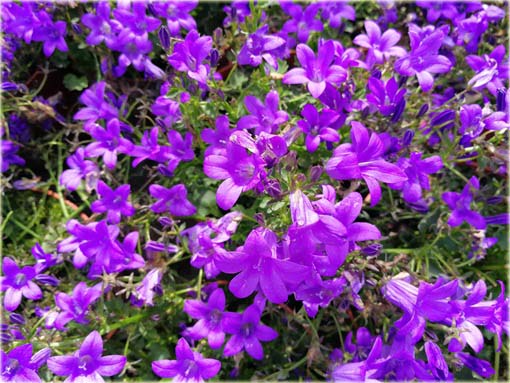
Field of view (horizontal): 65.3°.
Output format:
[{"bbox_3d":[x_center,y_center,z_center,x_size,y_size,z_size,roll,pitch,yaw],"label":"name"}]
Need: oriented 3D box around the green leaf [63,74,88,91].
[{"bbox_3d":[-0.151,-0.092,0.335,0.022,0.007,0.020,0,50,0],"label":"green leaf"}]

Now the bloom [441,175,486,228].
[{"bbox_3d":[0.150,0.008,0.285,0.033,0.020,0.036,0,84,6],"label":"bloom"}]

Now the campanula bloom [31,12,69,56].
[{"bbox_3d":[-0.168,-0.128,0.325,0.030,0.019,0.034,0,87,-16],"label":"campanula bloom"}]

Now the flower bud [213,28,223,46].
[{"bbox_3d":[-0.026,-0.106,0.275,0.007,0.013,0.007,3,30,0],"label":"flower bud"}]

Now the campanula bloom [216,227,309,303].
[{"bbox_3d":[0.003,0.032,0.175,0.039,0.035,0.024,0,18,3],"label":"campanula bloom"}]

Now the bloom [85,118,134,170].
[{"bbox_3d":[-0.102,-0.033,0.280,0.034,0.021,0.035,0,71,-9],"label":"bloom"}]

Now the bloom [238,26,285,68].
[{"bbox_3d":[0.005,-0.108,0.297,0.033,0.023,0.031,0,81,12],"label":"bloom"}]

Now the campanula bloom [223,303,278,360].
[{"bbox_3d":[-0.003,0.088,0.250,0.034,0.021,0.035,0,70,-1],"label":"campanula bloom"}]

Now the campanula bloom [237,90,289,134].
[{"bbox_3d":[0.005,-0.053,0.265,0.034,0.022,0.032,0,66,0],"label":"campanula bloom"}]

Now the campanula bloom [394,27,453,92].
[{"bbox_3d":[0.106,-0.083,0.250,0.036,0.024,0.037,0,73,-7],"label":"campanula bloom"}]

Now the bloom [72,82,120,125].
[{"bbox_3d":[-0.118,-0.065,0.295,0.033,0.021,0.032,0,65,3],"label":"bloom"}]

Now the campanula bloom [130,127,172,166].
[{"bbox_3d":[-0.078,-0.034,0.300,0.033,0.022,0.031,0,66,19],"label":"campanula bloom"}]

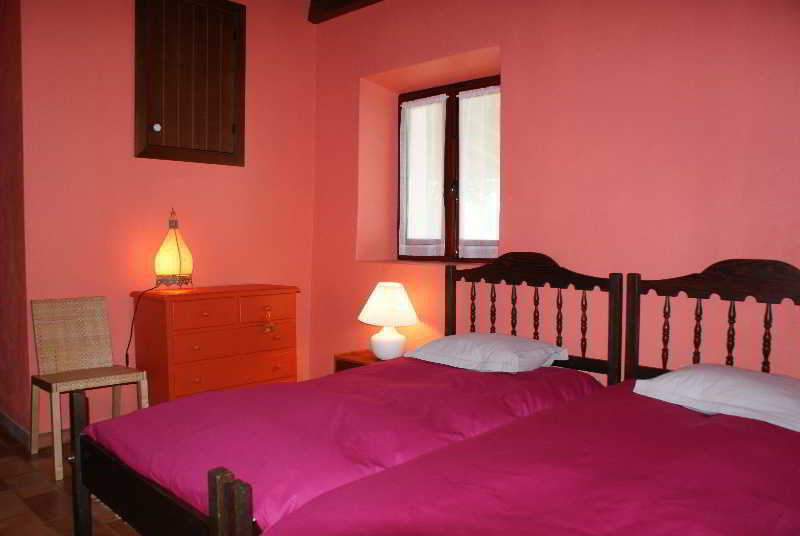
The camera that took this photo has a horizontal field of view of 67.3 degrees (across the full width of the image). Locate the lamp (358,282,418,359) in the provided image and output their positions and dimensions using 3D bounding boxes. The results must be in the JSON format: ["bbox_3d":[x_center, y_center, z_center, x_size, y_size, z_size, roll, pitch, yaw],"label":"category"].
[{"bbox_3d":[-0.069,0.305,3.471,0.335,0.443,0.335,1,2,0],"label":"lamp"}]

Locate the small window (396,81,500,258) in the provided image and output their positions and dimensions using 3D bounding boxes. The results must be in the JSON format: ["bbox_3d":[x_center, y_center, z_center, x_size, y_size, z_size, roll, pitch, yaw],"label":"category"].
[{"bbox_3d":[0.350,-0.600,3.833,0.950,1.120,0.080,3,3,44],"label":"small window"}]

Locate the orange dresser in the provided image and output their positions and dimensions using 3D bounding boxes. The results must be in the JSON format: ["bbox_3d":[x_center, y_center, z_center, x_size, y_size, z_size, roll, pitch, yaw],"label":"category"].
[{"bbox_3d":[-1.074,0.536,3.582,0.440,0.800,0.865,3,3,44],"label":"orange dresser"}]

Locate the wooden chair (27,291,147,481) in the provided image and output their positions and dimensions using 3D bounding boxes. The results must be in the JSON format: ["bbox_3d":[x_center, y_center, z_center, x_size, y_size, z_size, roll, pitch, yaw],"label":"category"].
[{"bbox_3d":[-1.564,0.561,3.014,0.480,0.785,0.430,3,3,44],"label":"wooden chair"}]

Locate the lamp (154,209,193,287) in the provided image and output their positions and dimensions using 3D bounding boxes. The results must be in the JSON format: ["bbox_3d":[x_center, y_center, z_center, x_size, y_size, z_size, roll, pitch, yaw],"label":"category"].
[{"bbox_3d":[-1.281,-0.098,3.403,0.215,0.476,0.215,3,3,44],"label":"lamp"}]

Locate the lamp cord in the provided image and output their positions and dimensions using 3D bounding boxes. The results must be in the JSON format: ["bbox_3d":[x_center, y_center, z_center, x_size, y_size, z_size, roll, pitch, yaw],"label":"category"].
[{"bbox_3d":[-1.437,0.377,3.309,0.100,0.470,0.200,3,3,44],"label":"lamp cord"}]

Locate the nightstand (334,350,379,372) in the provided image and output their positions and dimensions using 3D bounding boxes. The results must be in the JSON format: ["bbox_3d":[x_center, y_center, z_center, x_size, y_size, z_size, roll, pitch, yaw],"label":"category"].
[{"bbox_3d":[-0.078,0.738,3.519,0.460,0.430,0.420,3,3,44],"label":"nightstand"}]

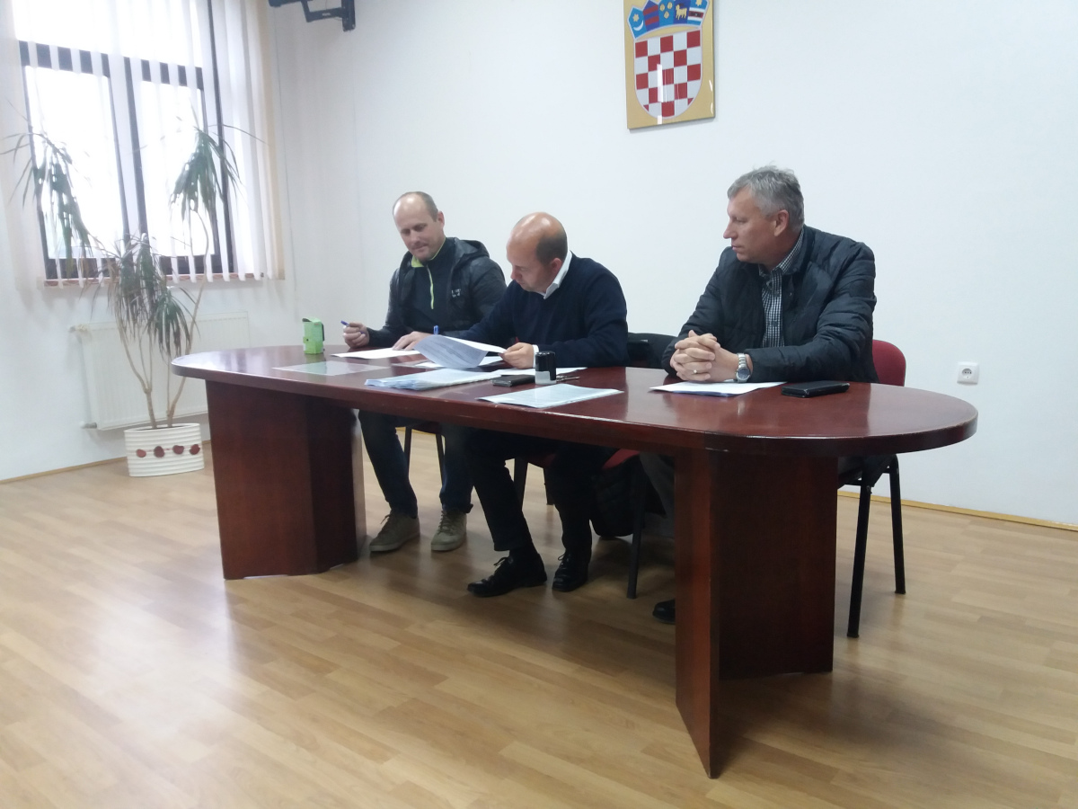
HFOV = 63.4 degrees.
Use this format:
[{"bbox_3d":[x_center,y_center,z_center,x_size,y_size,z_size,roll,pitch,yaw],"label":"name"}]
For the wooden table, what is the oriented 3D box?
[{"bbox_3d":[-0.211,0.280,2.633,2.790,0.760,0.730,7,13,41],"label":"wooden table"}]

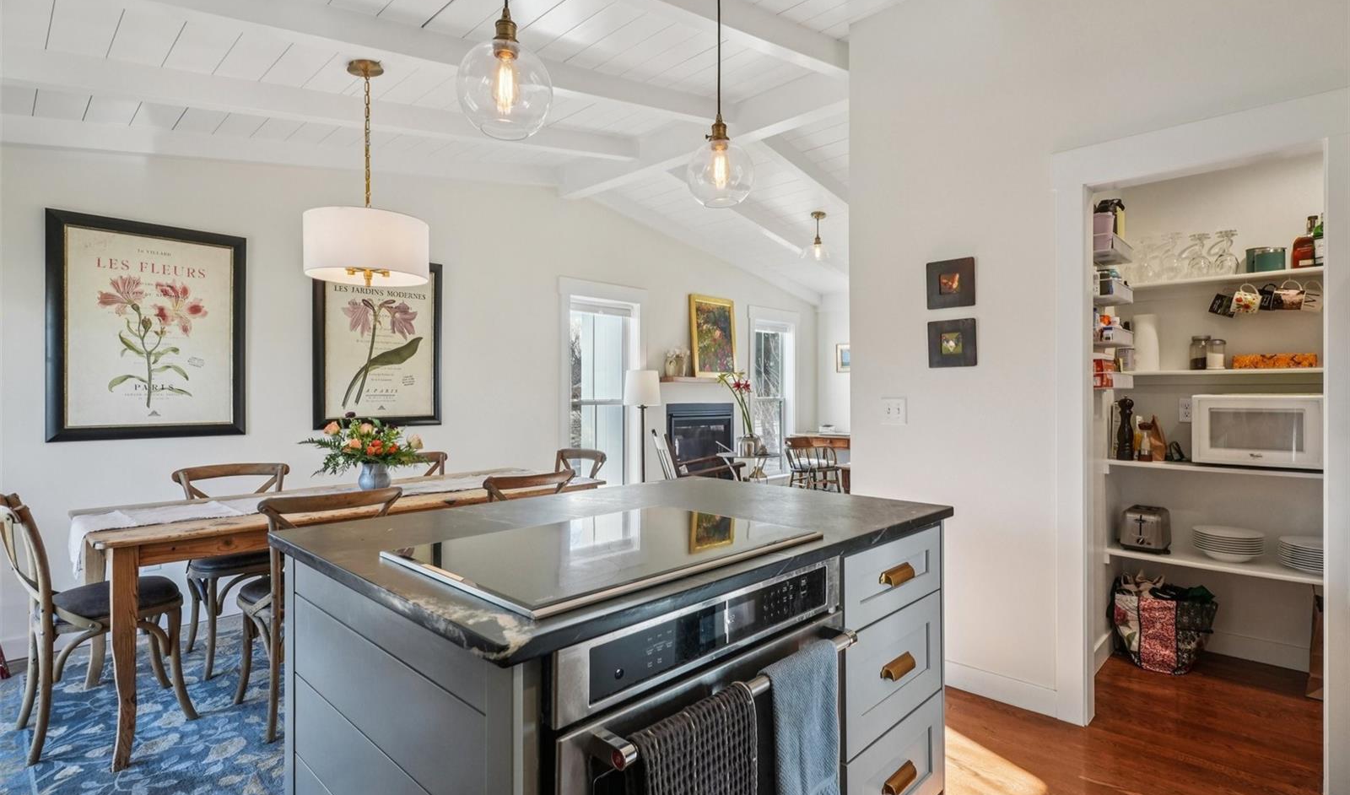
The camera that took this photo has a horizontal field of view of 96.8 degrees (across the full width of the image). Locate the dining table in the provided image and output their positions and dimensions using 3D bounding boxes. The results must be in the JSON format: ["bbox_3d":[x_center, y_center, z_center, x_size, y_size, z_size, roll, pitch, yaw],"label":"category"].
[{"bbox_3d":[-1.427,0.855,2.937,2.120,0.770,0.780,0,0,-43],"label":"dining table"}]

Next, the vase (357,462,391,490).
[{"bbox_3d":[-1.532,0.403,3.059,0.148,0.160,0.148,0,0,44],"label":"vase"}]

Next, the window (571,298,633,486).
[{"bbox_3d":[-0.615,0.035,5.250,0.700,1.690,0.100,0,0,-44],"label":"window"}]

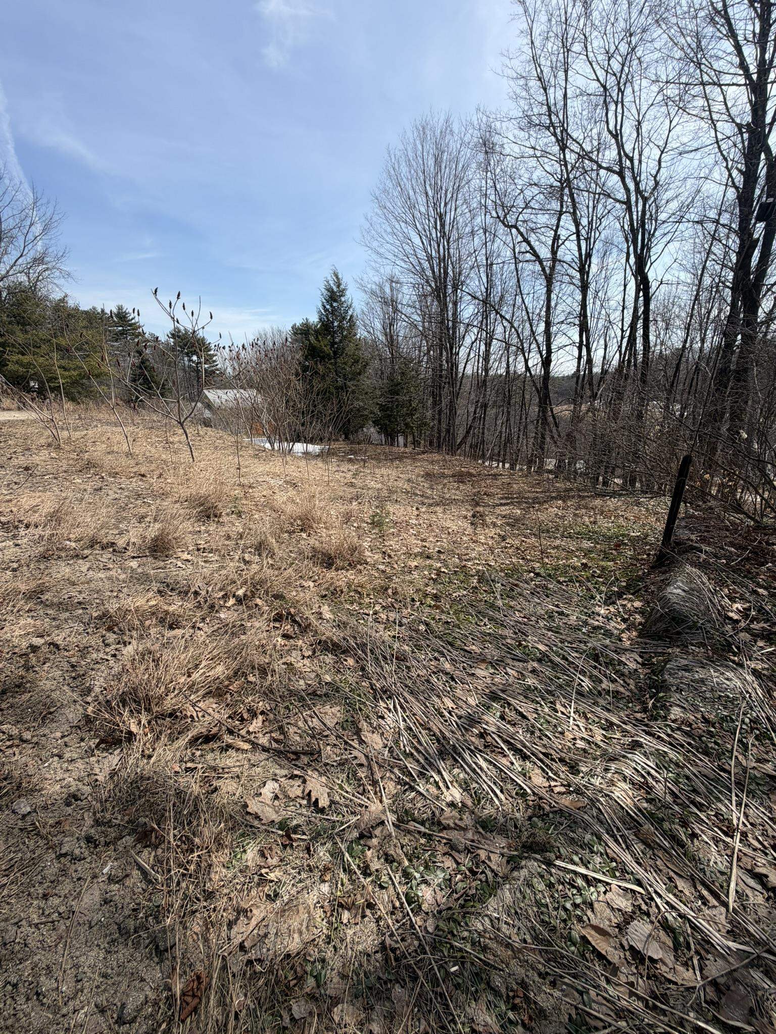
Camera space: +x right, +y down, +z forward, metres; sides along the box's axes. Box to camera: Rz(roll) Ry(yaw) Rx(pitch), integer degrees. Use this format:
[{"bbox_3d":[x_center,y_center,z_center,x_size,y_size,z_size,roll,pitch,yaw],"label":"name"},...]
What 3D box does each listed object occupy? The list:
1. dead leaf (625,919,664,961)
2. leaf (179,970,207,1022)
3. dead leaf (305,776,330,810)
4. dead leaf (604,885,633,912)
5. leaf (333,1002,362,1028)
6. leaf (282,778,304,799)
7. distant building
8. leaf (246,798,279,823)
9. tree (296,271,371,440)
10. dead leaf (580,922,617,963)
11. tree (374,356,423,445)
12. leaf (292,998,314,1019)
[{"bbox_3d":[0.711,1.170,1.157,0.083,0.025,0.067,15,23,38],"label":"dead leaf"},{"bbox_3d":[-0.503,1.224,1.072,0.054,0.040,0.092,2,17,9],"label":"leaf"},{"bbox_3d":[-0.274,1.059,1.616,0.155,0.040,0.085,14,22,41],"label":"dead leaf"},{"bbox_3d":[0.690,1.140,1.251,0.068,0.025,0.061,10,20,28],"label":"dead leaf"},{"bbox_3d":[-0.100,1.216,1.021,0.071,0.020,0.044,-1,18,-4],"label":"leaf"},{"bbox_3d":[-0.372,1.063,1.637,0.089,0.025,0.084,-3,17,-8],"label":"leaf"},{"bbox_3d":[-17.432,-11.757,46.639,4.500,5.260,6.000,14,23,38],"label":"distant building"},{"bbox_3d":[-0.467,1.085,1.559,0.160,0.035,0.085,11,20,35],"label":"leaf"},{"bbox_3d":[-1.963,-6.051,15.912,2.732,6.050,2.732,0,18,0],"label":"tree"},{"bbox_3d":[0.580,1.168,1.154,0.090,0.030,0.065,7,19,20],"label":"dead leaf"},{"bbox_3d":[0.441,-5.111,18.617,2.050,3.690,2.050,-1,16,0],"label":"tree"},{"bbox_3d":[-0.208,1.213,1.030,0.056,0.020,0.034,-2,18,-8],"label":"leaf"}]

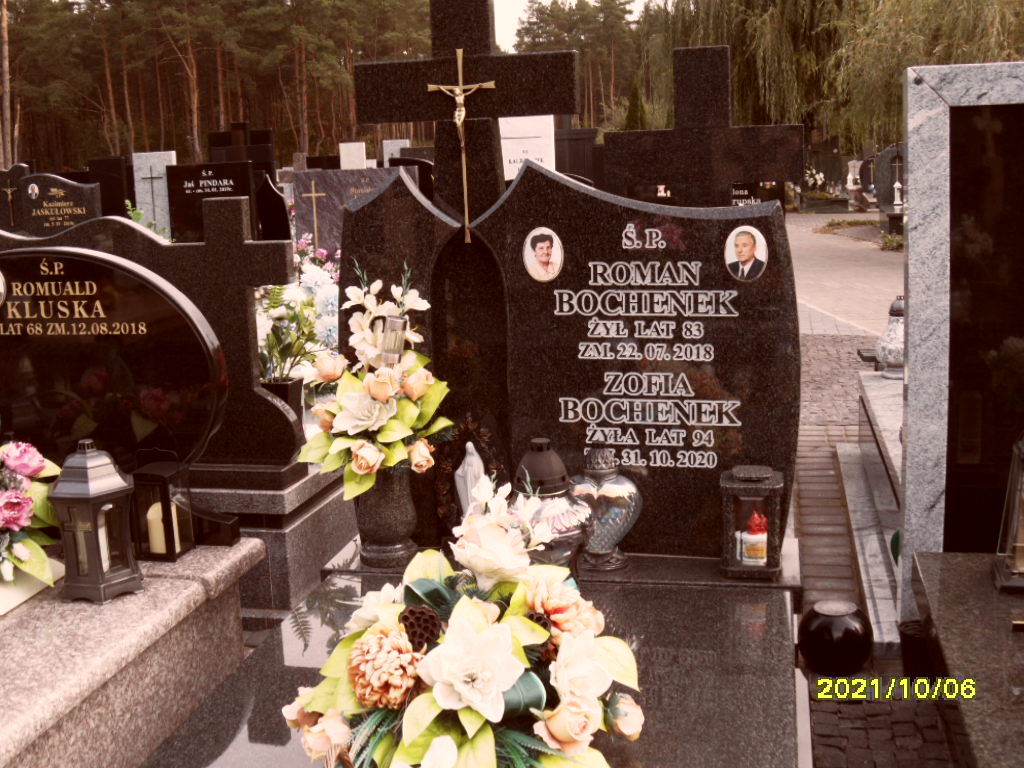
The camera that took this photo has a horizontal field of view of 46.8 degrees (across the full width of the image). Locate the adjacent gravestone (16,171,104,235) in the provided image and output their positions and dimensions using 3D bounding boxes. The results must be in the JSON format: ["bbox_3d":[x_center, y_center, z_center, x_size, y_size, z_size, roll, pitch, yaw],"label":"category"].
[{"bbox_3d":[-3.448,-1.225,9.148,0.711,0.800,0.100,0,11,13],"label":"adjacent gravestone"}]

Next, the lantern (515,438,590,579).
[{"bbox_3d":[0.067,0.258,2.604,0.200,0.289,0.200,0,11,13],"label":"lantern"}]

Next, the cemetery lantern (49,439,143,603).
[{"bbox_3d":[-0.962,0.304,2.736,0.212,0.358,0.185,0,11,13],"label":"cemetery lantern"}]

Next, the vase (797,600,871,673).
[{"bbox_3d":[0.793,0.612,2.897,0.182,0.165,0.182,0,11,13],"label":"vase"}]

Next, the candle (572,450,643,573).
[{"bbox_3d":[0.196,0.267,2.599,0.172,0.263,0.105,0,11,13],"label":"candle"}]

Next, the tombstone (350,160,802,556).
[{"bbox_3d":[0.119,-0.055,2.673,1.030,0.877,0.100,0,11,13],"label":"tombstone"}]

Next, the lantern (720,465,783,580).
[{"bbox_3d":[0.511,0.291,2.524,0.129,0.221,0.128,0,11,13],"label":"lantern"}]

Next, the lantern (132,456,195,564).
[{"bbox_3d":[-0.887,0.311,2.996,0.122,0.246,0.115,0,11,13],"label":"lantern"}]

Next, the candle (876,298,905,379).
[{"bbox_3d":[1.552,-0.181,4.723,0.184,0.329,0.184,0,11,13],"label":"candle"}]

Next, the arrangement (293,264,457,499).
[{"bbox_3d":[-0.302,0.003,2.581,0.335,0.487,0.270,0,11,13],"label":"arrangement"}]

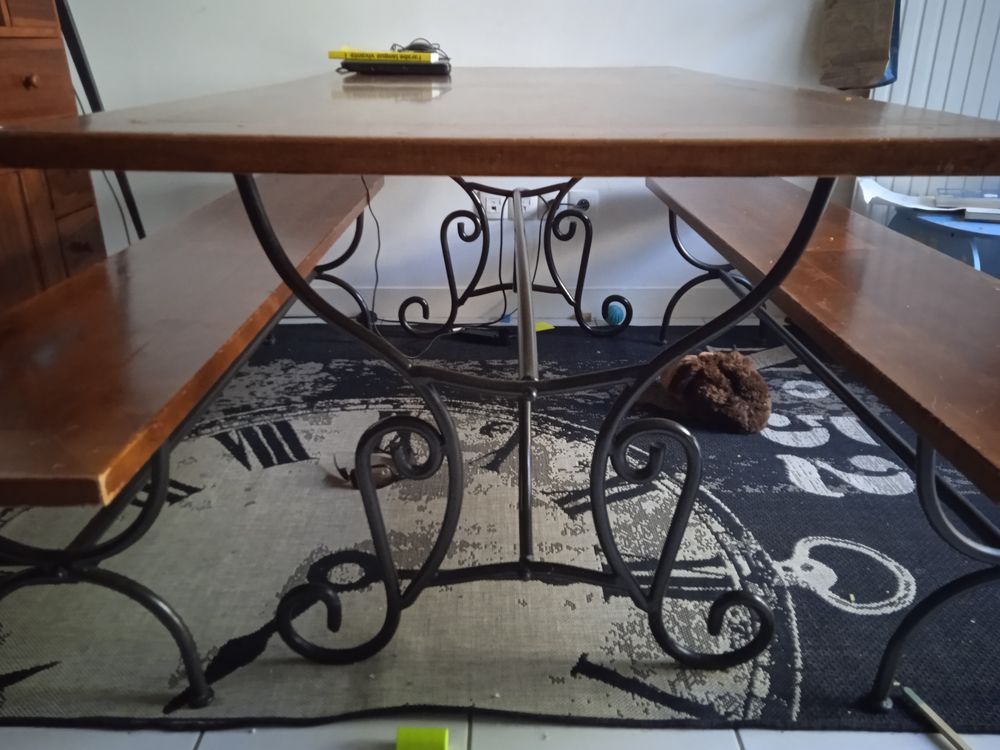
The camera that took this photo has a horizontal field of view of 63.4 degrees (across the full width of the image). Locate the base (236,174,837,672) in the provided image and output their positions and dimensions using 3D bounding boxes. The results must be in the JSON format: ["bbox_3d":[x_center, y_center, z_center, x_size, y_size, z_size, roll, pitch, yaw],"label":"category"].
[{"bbox_3d":[0.044,-0.181,1.646,0.688,0.716,1.395,0,22,0],"label":"base"}]

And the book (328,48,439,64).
[{"bbox_3d":[-0.269,-0.751,1.907,0.234,0.018,0.170,2,22,0],"label":"book"}]

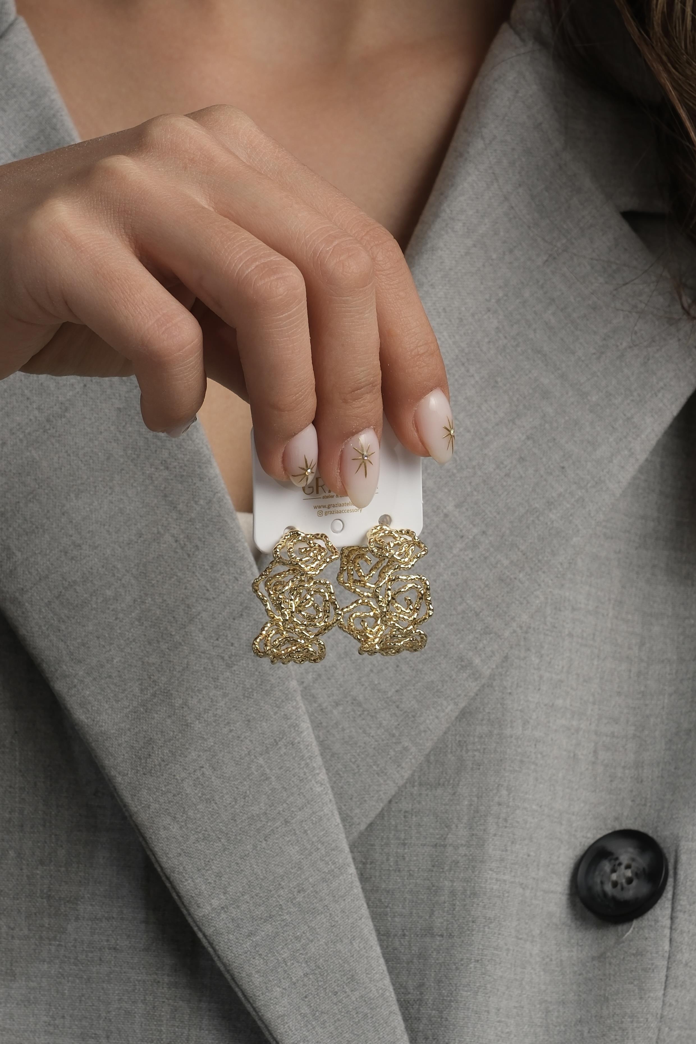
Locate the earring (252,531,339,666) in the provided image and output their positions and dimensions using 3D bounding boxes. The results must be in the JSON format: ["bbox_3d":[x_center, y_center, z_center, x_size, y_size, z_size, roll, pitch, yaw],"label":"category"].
[{"bbox_3d":[-0.013,0.018,0.870,0.021,0.034,0.024,7,0,-5],"label":"earring"}]

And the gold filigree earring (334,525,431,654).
[{"bbox_3d":[0.009,0.017,0.870,0.022,0.033,0.024,2,0,0],"label":"gold filigree earring"}]

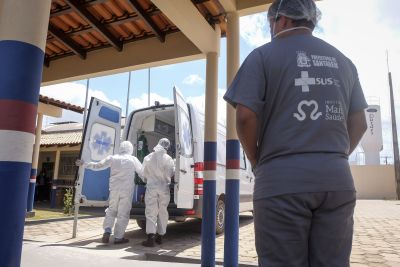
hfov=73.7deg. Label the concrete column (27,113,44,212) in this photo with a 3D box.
[{"bbox_3d":[-4.660,0.775,7.560,0.170,2.800,0.170,-4,-12,26],"label":"concrete column"}]

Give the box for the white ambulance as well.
[{"bbox_3d":[0.228,1.070,7.478,2.110,2.680,5.750,-4,-12,26],"label":"white ambulance"}]

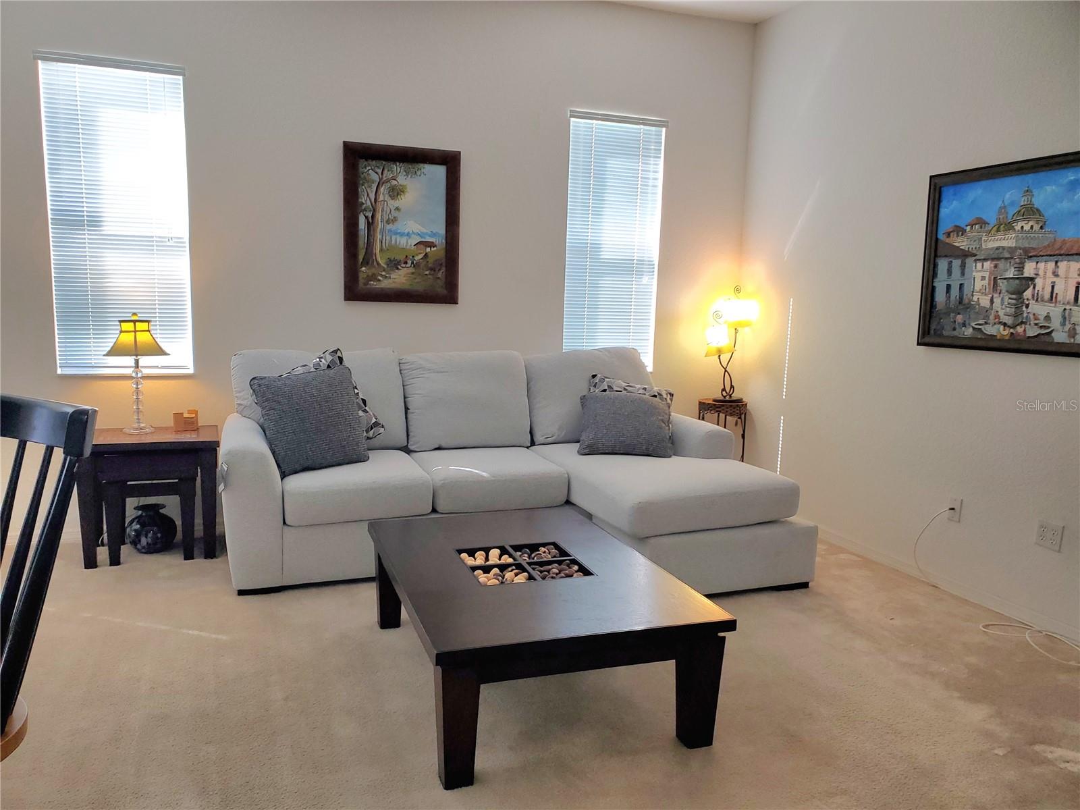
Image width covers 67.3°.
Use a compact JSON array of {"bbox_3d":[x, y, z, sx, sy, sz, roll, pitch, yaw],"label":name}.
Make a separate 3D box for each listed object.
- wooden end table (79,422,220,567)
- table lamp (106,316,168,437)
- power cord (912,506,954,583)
[{"bbox_3d":[-1.936,0.441,4.083,0.633,0.592,0.497,-1,8,-19],"label":"wooden end table"},{"bbox_3d":[-2.043,-0.164,4.112,0.291,0.596,0.291,-1,8,-19],"label":"table lamp"},{"bbox_3d":[1.808,0.668,3.777,0.155,0.400,0.129,-1,8,-19],"label":"power cord"}]

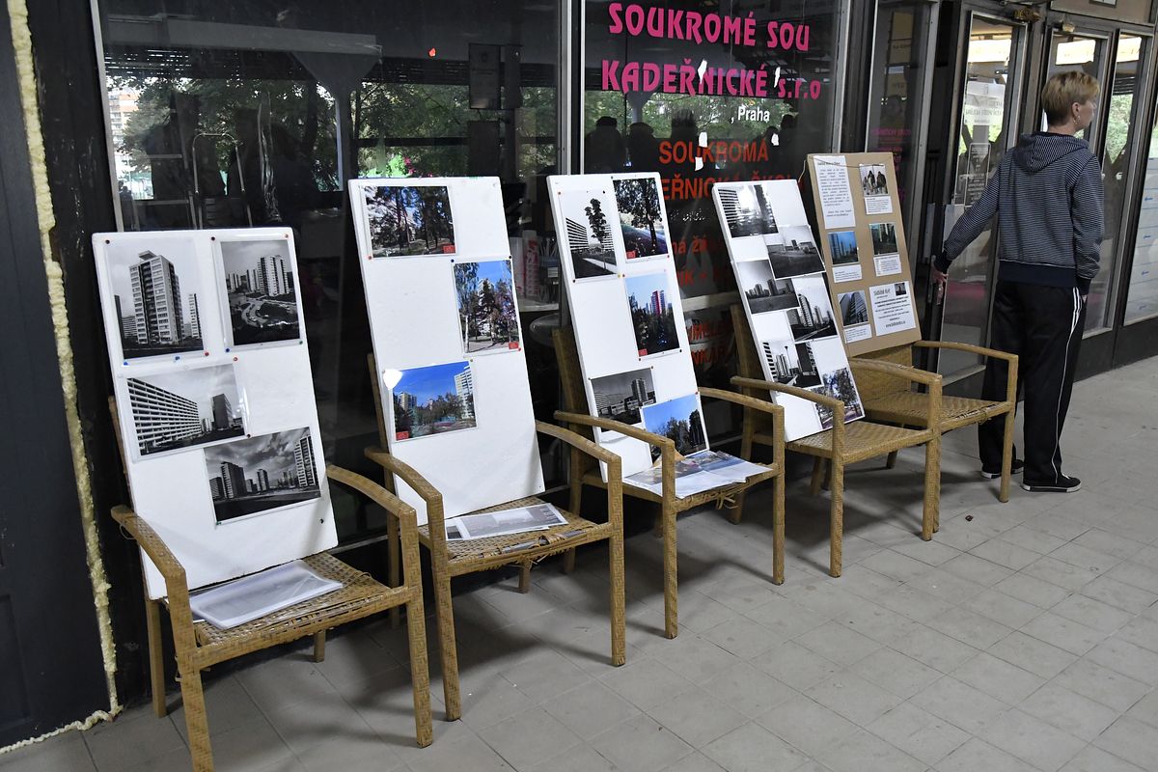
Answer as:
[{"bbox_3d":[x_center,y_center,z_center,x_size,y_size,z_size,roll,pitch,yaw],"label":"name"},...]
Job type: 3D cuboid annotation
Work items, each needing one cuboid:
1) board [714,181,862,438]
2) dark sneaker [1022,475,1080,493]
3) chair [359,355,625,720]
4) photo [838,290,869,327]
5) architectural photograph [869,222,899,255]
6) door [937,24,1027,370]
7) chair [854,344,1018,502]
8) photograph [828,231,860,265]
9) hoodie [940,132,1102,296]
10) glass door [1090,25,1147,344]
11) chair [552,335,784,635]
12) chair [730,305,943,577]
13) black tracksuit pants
[{"bbox_3d":[0.822,-0.317,3.524,0.492,1.004,0.030,-12,-5,-38],"label":"board"},{"bbox_3d":[2.101,0.408,4.005,0.262,0.100,0.100,0,15,0],"label":"dark sneaker"},{"bbox_3d":[-0.263,0.370,2.672,0.574,0.890,0.596,-9,17,-30],"label":"chair"},{"bbox_3d":[1.143,-0.320,3.742,0.180,0.136,0.006,-11,3,-37],"label":"photo"},{"bbox_3d":[1.334,-0.642,3.930,0.190,0.133,0.004,-12,2,-38],"label":"architectural photograph"},{"bbox_3d":[2.081,-0.913,4.640,0.660,1.880,0.050,-13,20,-41],"label":"door"},{"bbox_3d":[1.457,0.056,3.845,0.574,0.890,0.600,-12,18,-37],"label":"chair"},{"bbox_3d":[1.097,-0.569,3.729,0.180,0.136,0.006,-11,3,-37],"label":"photograph"},{"bbox_3d":[1.935,-0.748,3.906,0.330,0.680,0.700,-6,16,-22],"label":"hoodie"},{"bbox_3d":[3.361,-1.227,5.646,0.510,1.860,0.050,-11,18,-36],"label":"glass door"},{"bbox_3d":[0.301,0.255,3.067,0.575,0.880,0.640,-12,19,-39],"label":"chair"},{"bbox_3d":[0.986,0.152,3.486,0.574,0.890,0.600,-10,17,-32],"label":"chair"},{"bbox_3d":[2.000,-0.044,4.022,0.270,0.940,0.420,-4,15,-15],"label":"black tracksuit pants"}]

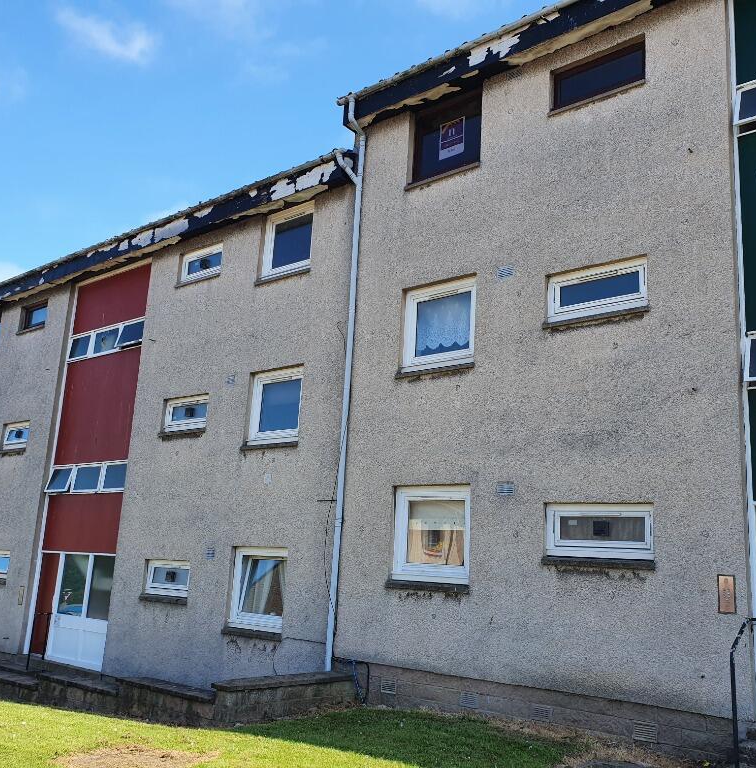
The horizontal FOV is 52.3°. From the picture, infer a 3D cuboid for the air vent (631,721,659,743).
[{"bbox_3d":[2.584,3.352,7.403,0.234,0.159,0.031,-7,-16,39],"label":"air vent"}]

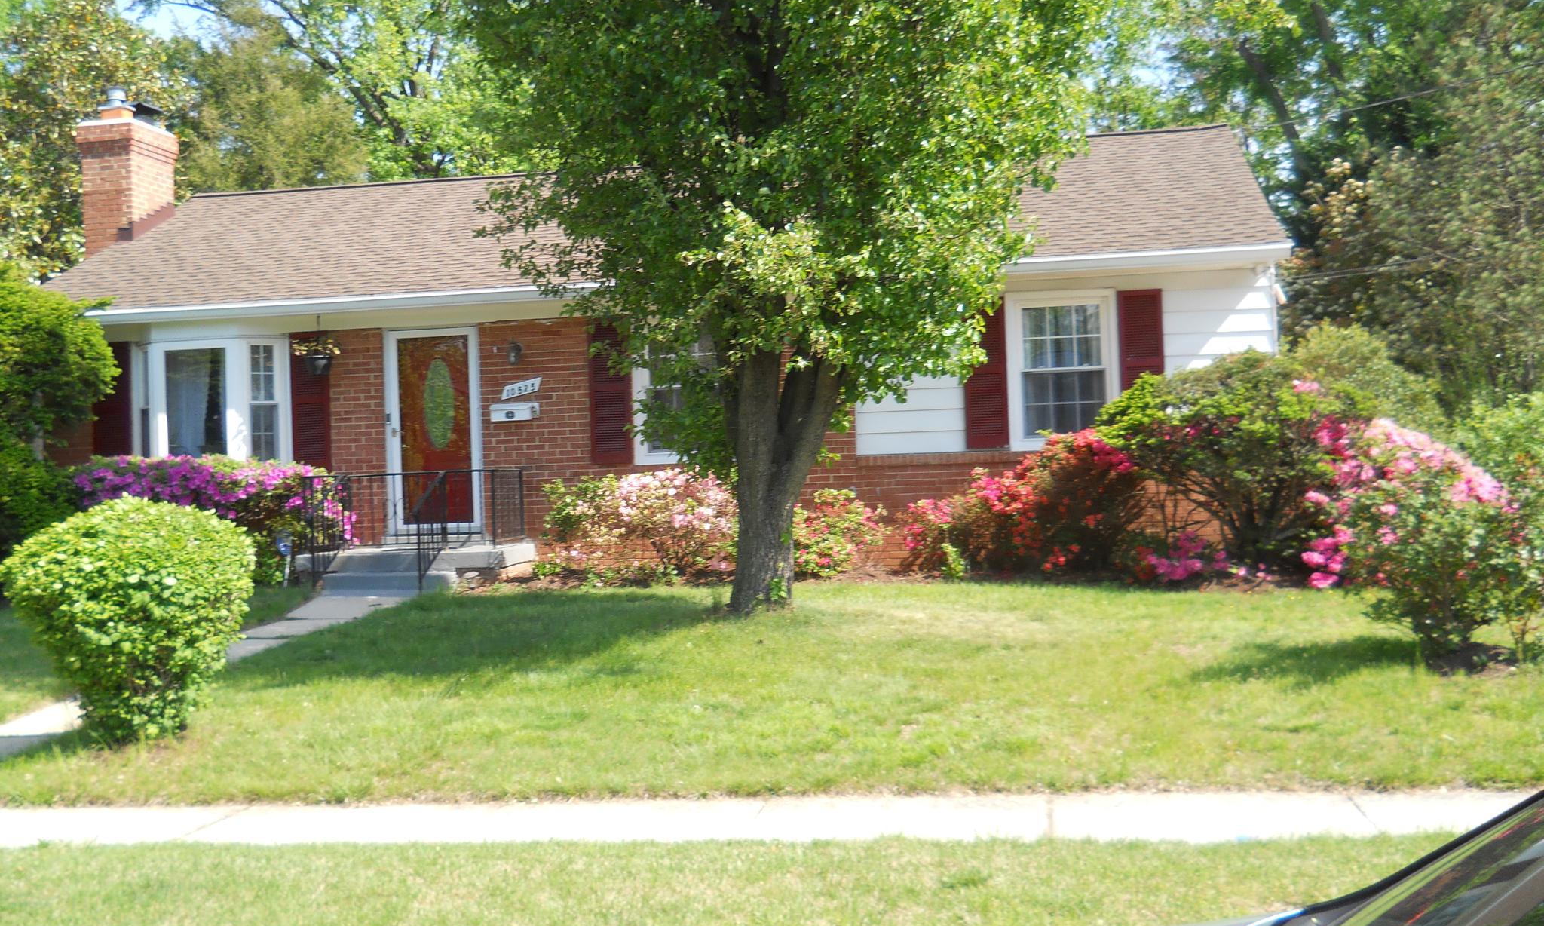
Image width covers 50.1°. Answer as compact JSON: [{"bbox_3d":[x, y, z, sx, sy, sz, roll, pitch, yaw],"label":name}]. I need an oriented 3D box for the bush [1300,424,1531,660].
[{"bbox_3d":[4.390,0.533,11.300,1.521,1.627,1.500,-2,-1,9],"label":"bush"}]

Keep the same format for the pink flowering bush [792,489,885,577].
[{"bbox_3d":[0.564,0.633,15.329,0.968,0.780,0.850,-2,-1,9],"label":"pink flowering bush"}]

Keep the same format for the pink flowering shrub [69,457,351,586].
[{"bbox_3d":[-5.425,0.578,15.960,2.878,1.305,1.250,-2,-1,9],"label":"pink flowering shrub"}]

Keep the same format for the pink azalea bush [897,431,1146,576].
[{"bbox_3d":[2.221,0.341,14.807,2.203,1.254,1.300,-2,-1,9],"label":"pink azalea bush"}]

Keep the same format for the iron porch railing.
[{"bbox_3d":[-3.513,0.625,15.670,1.877,1.051,1.550,-2,-1,9],"label":"iron porch railing"}]

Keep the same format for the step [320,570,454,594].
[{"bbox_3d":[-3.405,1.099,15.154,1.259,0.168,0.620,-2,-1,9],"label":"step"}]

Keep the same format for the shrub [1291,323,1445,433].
[{"bbox_3d":[6.161,-0.233,16.975,1.750,2.431,1.750,-2,-1,9],"label":"shrub"}]

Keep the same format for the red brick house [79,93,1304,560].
[{"bbox_3d":[-1.090,-1.637,20.068,13.050,5.860,8.850,-2,-1,9],"label":"red brick house"}]

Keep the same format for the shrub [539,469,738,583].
[{"bbox_3d":[-1.212,0.560,15.470,2.025,1.021,1.150,-2,-1,9],"label":"shrub"}]

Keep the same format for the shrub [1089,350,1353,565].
[{"bbox_3d":[3.910,-0.043,14.282,2.175,1.865,1.900,-2,-1,9],"label":"shrub"}]

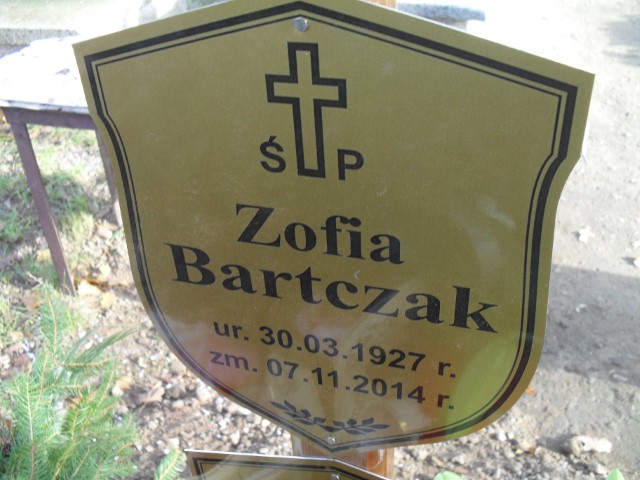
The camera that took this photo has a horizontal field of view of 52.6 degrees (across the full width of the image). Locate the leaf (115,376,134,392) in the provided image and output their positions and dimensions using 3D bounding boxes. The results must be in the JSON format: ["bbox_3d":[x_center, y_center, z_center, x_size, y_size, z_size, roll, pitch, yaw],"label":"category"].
[{"bbox_3d":[-0.425,0.315,1.412,0.043,0.017,0.037,-4,34,0],"label":"leaf"}]

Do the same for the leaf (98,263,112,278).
[{"bbox_3d":[-0.587,0.084,1.768,0.031,0.022,0.057,-4,34,0],"label":"leaf"}]

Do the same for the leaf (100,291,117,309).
[{"bbox_3d":[-0.543,0.153,1.662,0.040,0.020,0.059,-4,34,0],"label":"leaf"}]

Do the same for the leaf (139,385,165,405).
[{"bbox_3d":[-0.359,0.327,1.382,0.058,0.022,0.051,-4,34,0],"label":"leaf"}]

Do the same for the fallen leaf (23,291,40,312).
[{"bbox_3d":[-0.742,0.157,1.667,0.035,0.030,0.071,-4,34,0],"label":"fallen leaf"}]

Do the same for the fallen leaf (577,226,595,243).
[{"bbox_3d":[0.738,-0.016,1.793,0.044,0.024,0.065,-4,34,0],"label":"fallen leaf"}]

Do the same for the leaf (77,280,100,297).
[{"bbox_3d":[-0.608,0.128,1.706,0.061,0.020,0.054,-4,34,0],"label":"leaf"}]

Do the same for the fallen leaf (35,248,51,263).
[{"bbox_3d":[-0.790,0.044,1.849,0.039,0.020,0.055,-4,34,0],"label":"fallen leaf"}]

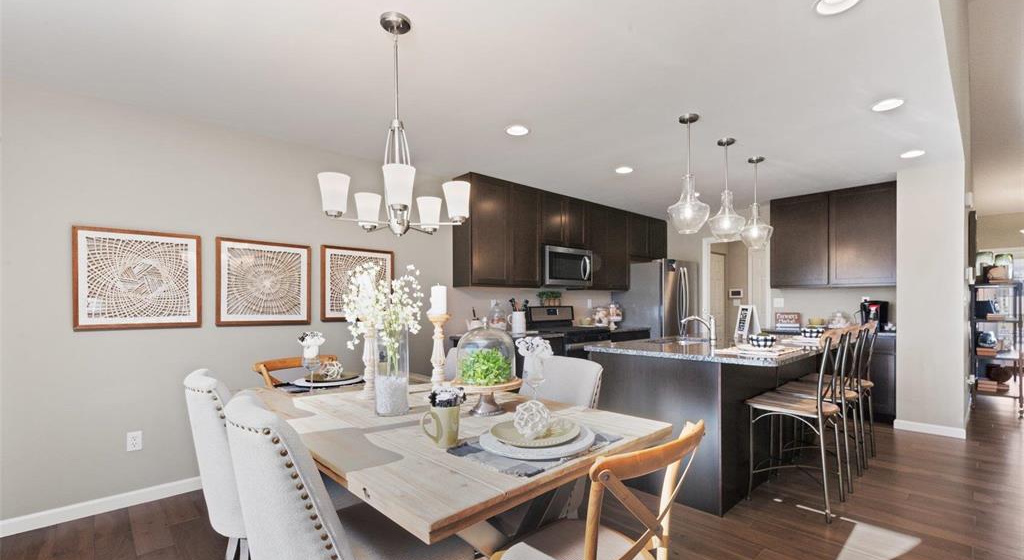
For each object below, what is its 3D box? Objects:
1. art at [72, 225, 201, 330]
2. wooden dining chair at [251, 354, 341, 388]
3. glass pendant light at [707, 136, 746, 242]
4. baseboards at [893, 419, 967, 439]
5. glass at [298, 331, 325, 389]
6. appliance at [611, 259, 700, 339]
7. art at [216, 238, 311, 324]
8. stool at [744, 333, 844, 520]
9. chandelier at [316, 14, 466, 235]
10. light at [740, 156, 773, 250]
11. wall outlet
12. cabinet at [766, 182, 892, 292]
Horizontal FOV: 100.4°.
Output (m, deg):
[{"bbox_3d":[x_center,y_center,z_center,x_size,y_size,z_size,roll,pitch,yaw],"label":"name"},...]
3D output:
[{"bbox_3d":[-2.279,-0.001,2.627,0.590,0.605,0.030,2,-2,-43],"label":"art"},{"bbox_3d":[-1.180,0.925,2.500,0.490,0.880,0.520,2,-4,-43],"label":"wooden dining chair"},{"bbox_3d":[1.625,-0.676,3.225,0.250,0.745,0.250,2,-2,-43],"label":"glass pendant light"},{"bbox_3d":[3.801,1.362,3.893,0.016,0.086,0.455,2,-2,-43],"label":"baseboards"},{"bbox_3d":[-1.061,0.428,2.253,0.120,0.311,0.120,2,-2,-43],"label":"glass"},{"bbox_3d":[2.020,0.637,6.099,0.910,1.770,0.810,2,-4,-43],"label":"appliance"},{"bbox_3d":[-1.795,0.027,3.127,0.600,0.600,0.030,2,-4,-43],"label":"art"},{"bbox_3d":[1.776,0.843,2.670,0.440,1.050,0.490,2,-4,-43],"label":"stool"},{"bbox_3d":[-0.485,-0.652,1.814,0.600,0.920,0.600,1,-2,0],"label":"chandelier"},{"bbox_3d":[2.073,-0.657,3.612,0.250,0.745,0.250,2,-2,-43],"label":"light"},{"bbox_3d":[-2.311,0.991,2.614,0.070,0.115,0.010,2,-4,-43],"label":"wall outlet"},{"bbox_3d":[3.650,-0.444,4.838,0.330,1.068,1.170,2,-4,-43],"label":"cabinet"}]

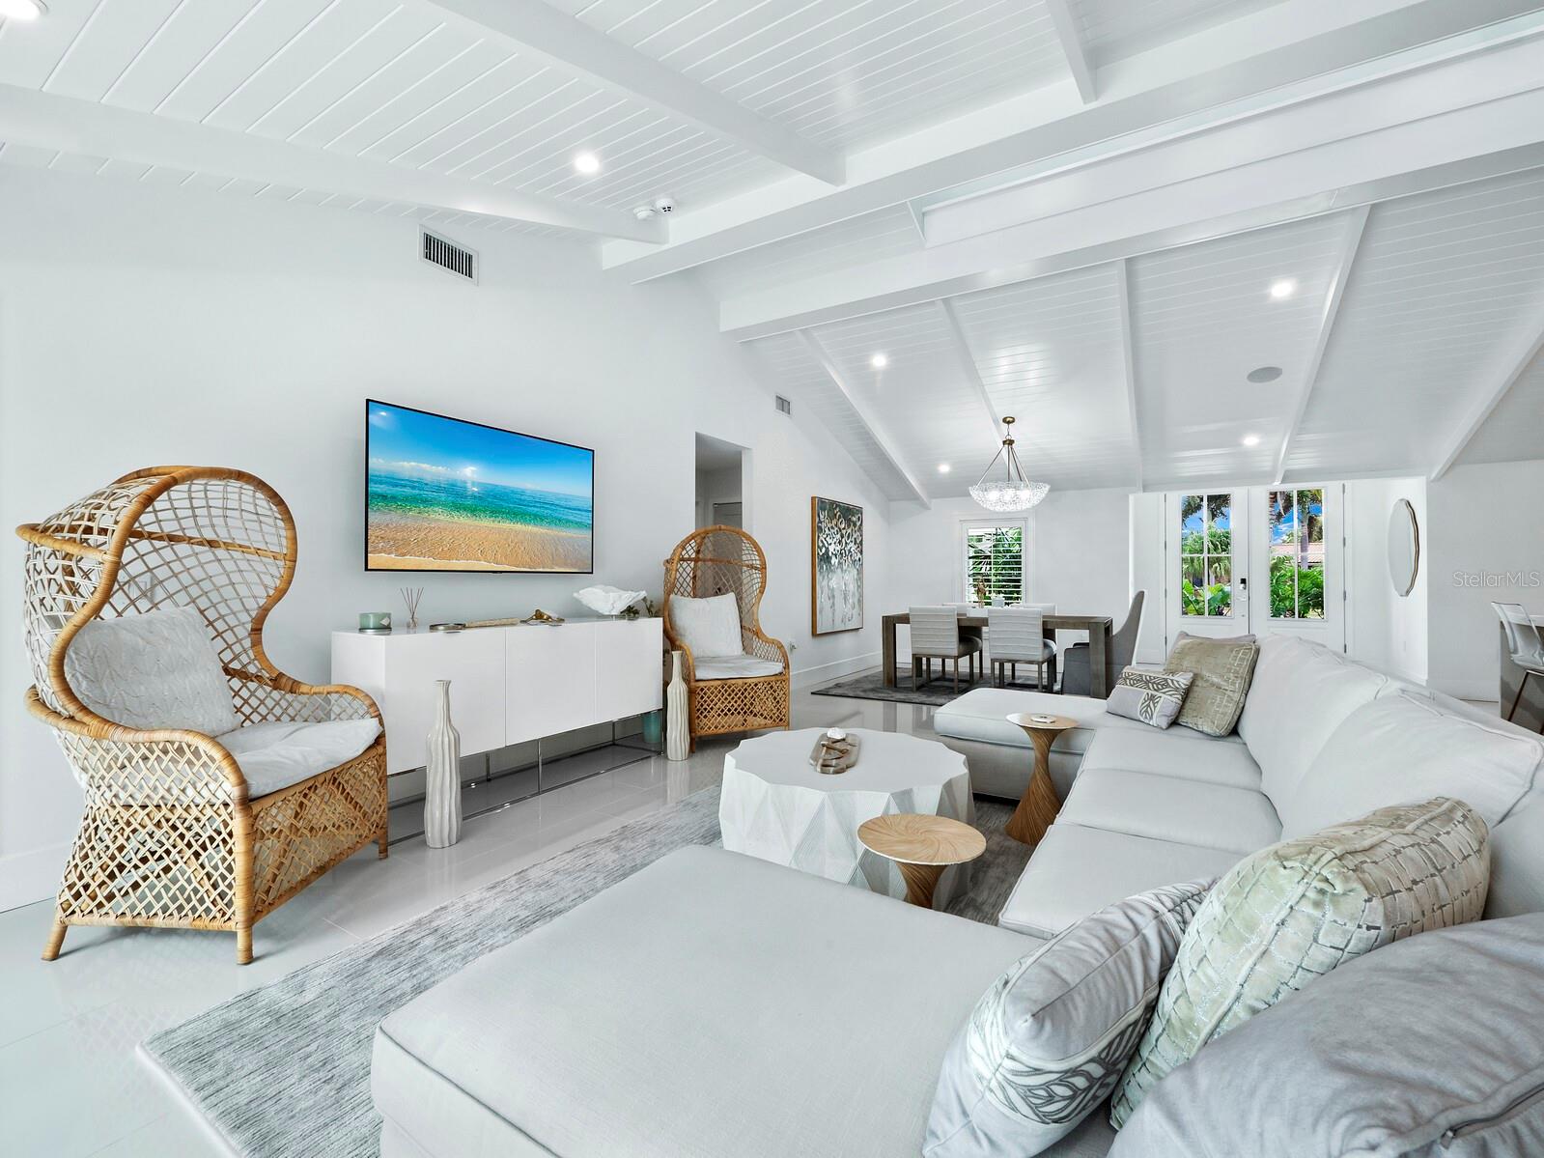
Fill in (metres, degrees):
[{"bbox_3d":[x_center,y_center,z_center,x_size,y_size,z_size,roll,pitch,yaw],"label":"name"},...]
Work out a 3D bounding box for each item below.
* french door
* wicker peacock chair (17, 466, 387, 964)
[{"bbox_3d":[6.442,-0.001,8.415,1.930,2.430,0.080,0,0,30],"label":"french door"},{"bbox_3d":[-2.003,0.375,2.215,0.900,1.540,0.750,0,0,0],"label":"wicker peacock chair"}]

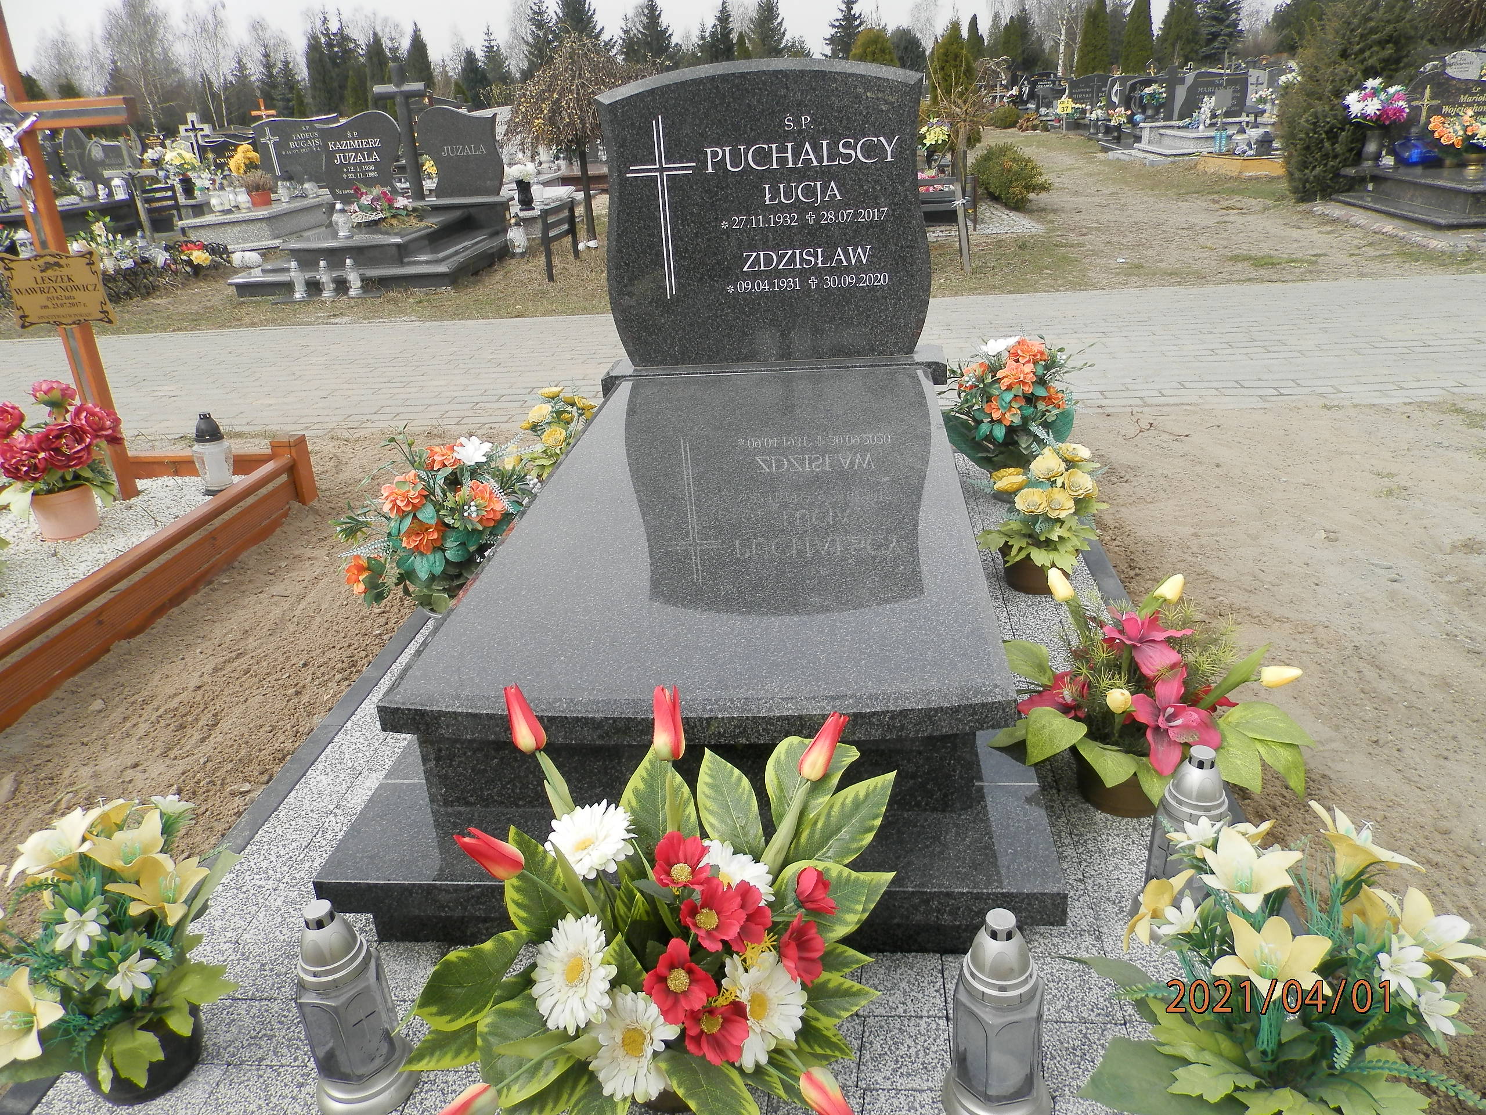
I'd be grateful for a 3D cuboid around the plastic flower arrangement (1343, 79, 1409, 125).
[{"bbox_3d":[4.647,-3.326,7.874,0.460,0.360,0.400,-1,23,6],"label":"plastic flower arrangement"}]

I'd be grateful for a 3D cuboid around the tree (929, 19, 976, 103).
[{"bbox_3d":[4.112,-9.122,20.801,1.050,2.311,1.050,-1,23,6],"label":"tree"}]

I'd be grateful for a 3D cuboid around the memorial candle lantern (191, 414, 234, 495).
[{"bbox_3d":[-1.599,-0.324,3.228,0.118,0.225,0.118,-1,23,6],"label":"memorial candle lantern"}]

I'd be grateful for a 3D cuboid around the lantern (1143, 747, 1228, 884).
[{"bbox_3d":[0.587,0.361,1.406,0.135,0.258,0.135,16,30,38],"label":"lantern"}]

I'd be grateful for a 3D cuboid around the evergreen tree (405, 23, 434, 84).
[{"bbox_3d":[-10.580,-15.122,35.054,1.150,4.083,1.150,-1,23,6],"label":"evergreen tree"}]

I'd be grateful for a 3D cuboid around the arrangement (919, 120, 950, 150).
[{"bbox_3d":[1.775,-3.947,10.037,0.340,0.320,0.320,-1,23,6],"label":"arrangement"}]

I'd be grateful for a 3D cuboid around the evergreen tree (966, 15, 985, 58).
[{"bbox_3d":[8.893,-18.829,41.022,0.888,3.436,0.888,-1,23,7],"label":"evergreen tree"}]

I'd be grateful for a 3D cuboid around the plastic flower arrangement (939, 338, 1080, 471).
[{"bbox_3d":[0.690,-0.359,2.764,0.350,0.400,0.330,-1,23,6],"label":"plastic flower arrangement"}]

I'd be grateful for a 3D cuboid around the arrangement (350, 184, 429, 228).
[{"bbox_3d":[-2.807,-2.779,8.521,0.620,0.310,0.420,-1,23,7],"label":"arrangement"}]

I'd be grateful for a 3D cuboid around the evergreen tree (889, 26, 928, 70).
[{"bbox_3d":[3.831,-10.750,24.504,1.300,2.478,1.300,-1,23,6],"label":"evergreen tree"}]

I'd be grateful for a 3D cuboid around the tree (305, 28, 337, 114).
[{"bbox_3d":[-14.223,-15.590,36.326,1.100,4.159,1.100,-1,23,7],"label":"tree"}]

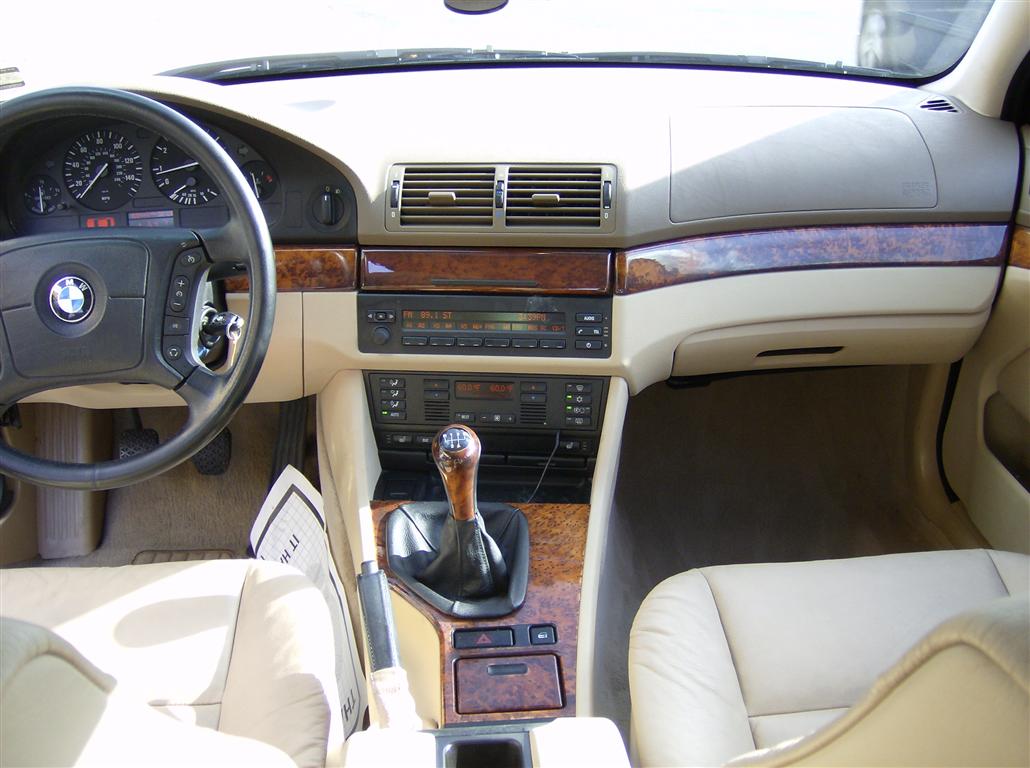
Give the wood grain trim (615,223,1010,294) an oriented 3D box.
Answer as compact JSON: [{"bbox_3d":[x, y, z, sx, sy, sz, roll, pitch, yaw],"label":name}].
[{"bbox_3d":[0.345,-0.154,1.257,0.498,0.060,0.096,-5,9,-9],"label":"wood grain trim"}]

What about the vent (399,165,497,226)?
[{"bbox_3d":[-0.075,-0.211,1.210,0.108,0.066,0.030,1,8,5],"label":"vent"}]

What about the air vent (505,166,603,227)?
[{"bbox_3d":[0.044,-0.209,1.200,0.109,0.065,0.030,1,8,5],"label":"air vent"}]

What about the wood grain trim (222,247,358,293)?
[{"bbox_3d":[-0.255,-0.131,1.216,0.157,0.050,0.022,0,9,3],"label":"wood grain trim"}]

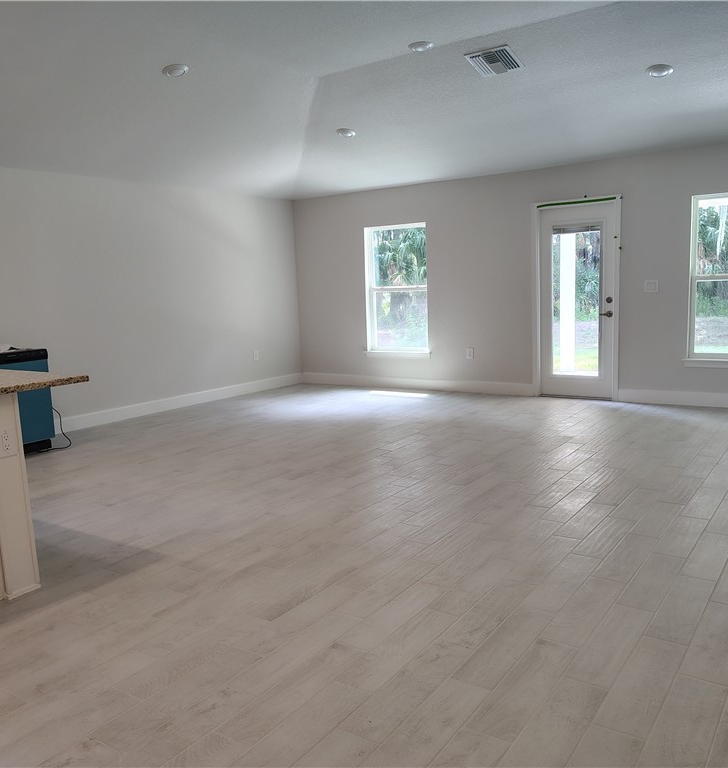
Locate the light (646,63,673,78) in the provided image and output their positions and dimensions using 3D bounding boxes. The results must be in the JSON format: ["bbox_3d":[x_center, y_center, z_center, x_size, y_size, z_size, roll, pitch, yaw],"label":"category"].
[{"bbox_3d":[2.280,-2.404,5.471,0.190,0.030,0.190,3,-7,35],"label":"light"}]

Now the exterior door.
[{"bbox_3d":[2.249,-0.870,7.483,0.905,2.075,0.100,3,10,35],"label":"exterior door"}]

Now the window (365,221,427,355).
[{"bbox_3d":[0.417,-1.156,8.726,0.890,1.555,0.100,3,10,35],"label":"window"}]

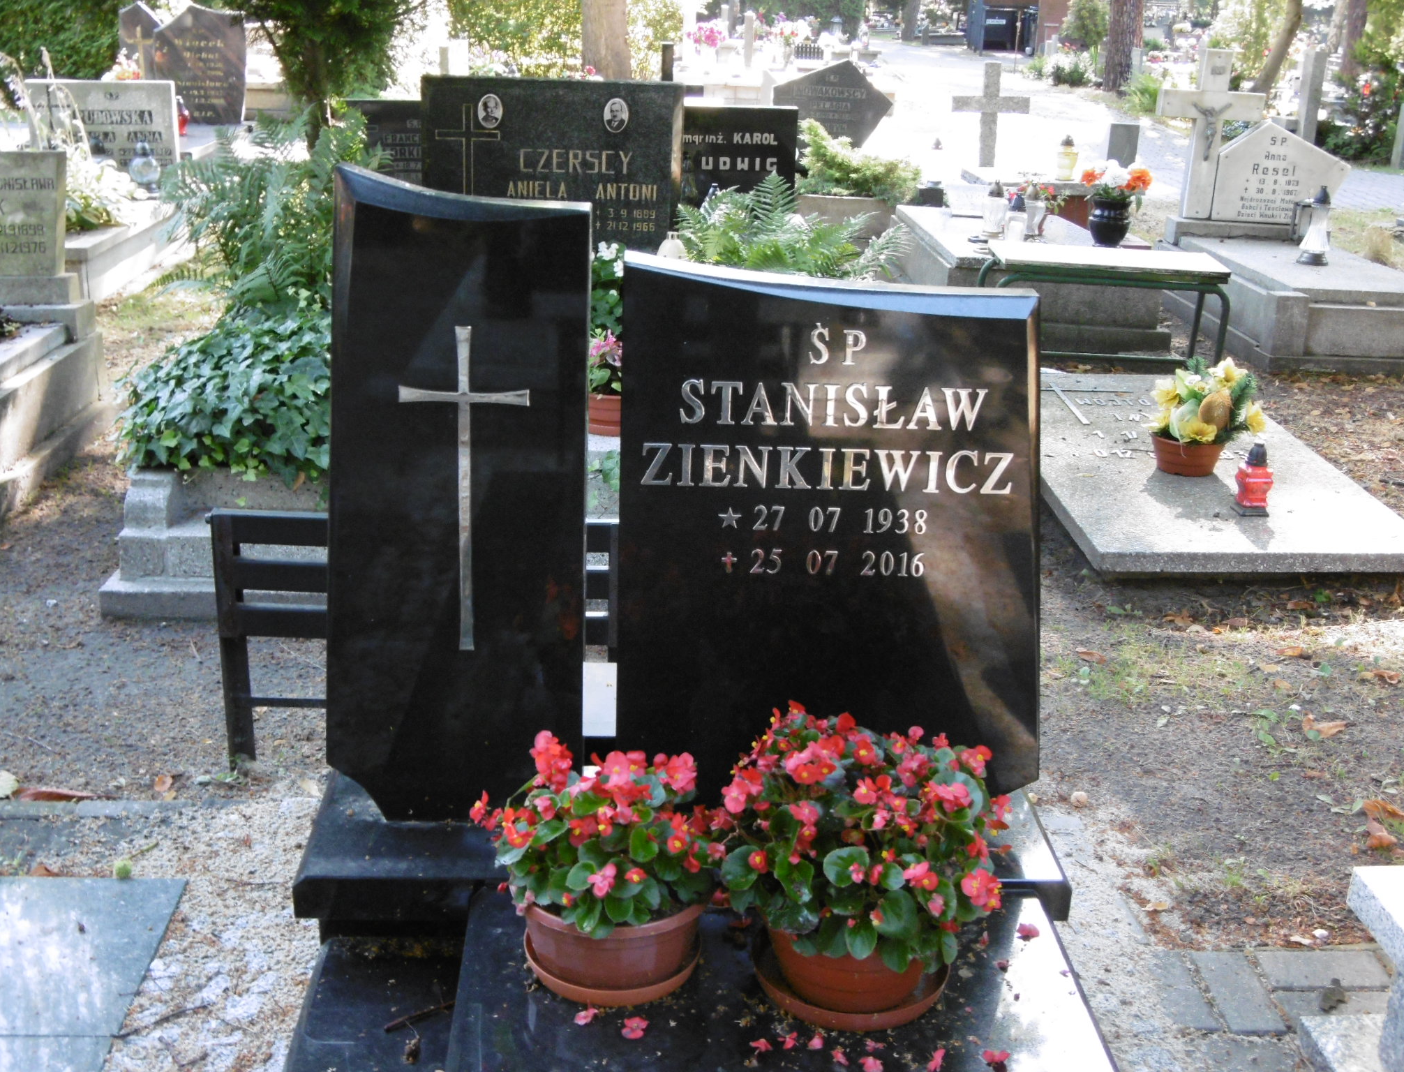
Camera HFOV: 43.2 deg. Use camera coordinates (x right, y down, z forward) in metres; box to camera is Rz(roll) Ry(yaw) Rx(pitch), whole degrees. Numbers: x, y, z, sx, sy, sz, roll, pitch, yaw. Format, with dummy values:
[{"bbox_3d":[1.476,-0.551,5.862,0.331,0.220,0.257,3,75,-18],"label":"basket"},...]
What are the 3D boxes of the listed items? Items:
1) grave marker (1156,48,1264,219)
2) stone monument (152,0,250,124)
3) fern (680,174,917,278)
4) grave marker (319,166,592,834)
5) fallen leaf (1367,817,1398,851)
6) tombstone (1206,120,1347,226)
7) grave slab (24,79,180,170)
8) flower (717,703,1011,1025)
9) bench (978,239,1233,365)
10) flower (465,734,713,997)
[{"bbox_3d":[2.311,-1.838,8.116,0.470,0.750,0.120,2,17,-3],"label":"grave marker"},{"bbox_3d":[-3.506,-3.319,12.469,0.660,0.840,0.110,0,16,-2],"label":"stone monument"},{"bbox_3d":[0.329,-1.068,6.350,0.800,0.500,0.650,1,18,-3],"label":"fern"},{"bbox_3d":[-0.312,-0.040,2.305,0.335,0.872,0.080,1,18,-3],"label":"grave marker"},{"bbox_3d":[1.295,0.571,3.382,0.060,0.030,0.090,1,18,-3],"label":"fallen leaf"},{"bbox_3d":[2.924,-1.832,8.919,0.690,0.512,0.100,2,18,-1],"label":"tombstone"},{"bbox_3d":[-3.250,-2.195,9.685,0.800,0.580,0.110,0,18,-2],"label":"grave slab"},{"bbox_3d":[0.187,0.364,2.054,0.320,0.331,0.300,1,18,-3],"label":"flower"},{"bbox_3d":[1.548,-0.863,6.907,0.860,0.460,0.480,1,17,-8],"label":"bench"},{"bbox_3d":[-0.134,0.400,2.283,0.300,0.300,0.280,0,18,-2],"label":"flower"}]

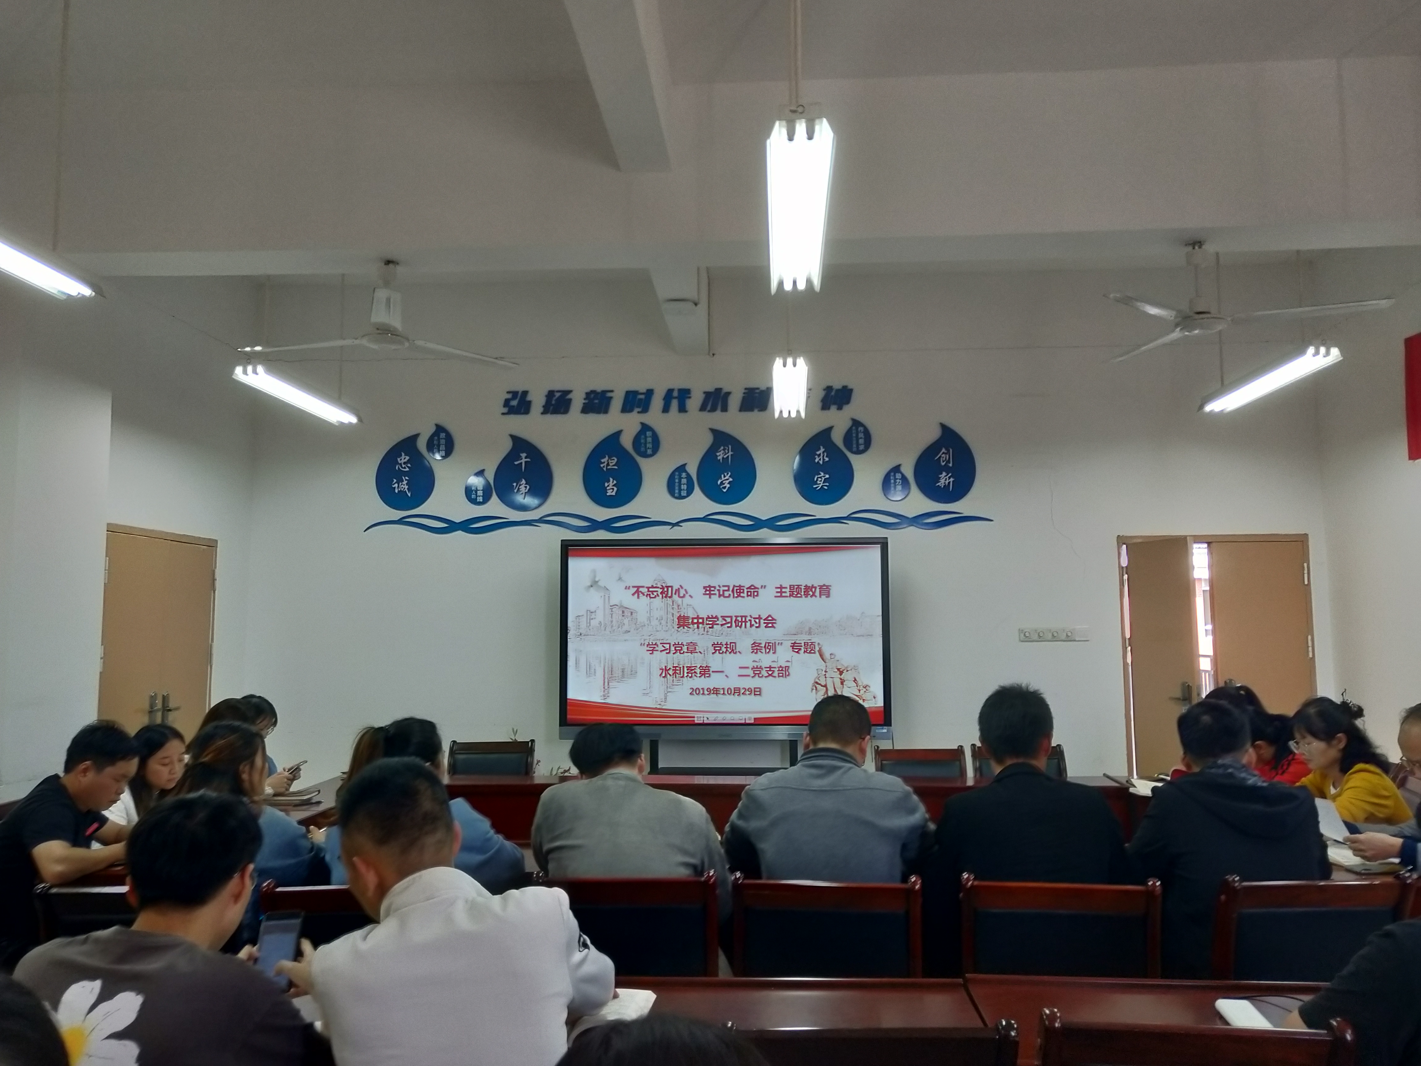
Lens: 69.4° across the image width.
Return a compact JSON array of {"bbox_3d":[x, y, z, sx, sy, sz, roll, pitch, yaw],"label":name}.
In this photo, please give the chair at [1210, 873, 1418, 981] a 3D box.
[{"bbox_3d":[1.492,1.308,2.745,0.468,0.890,0.540,0,-6,-5],"label":"chair"}]

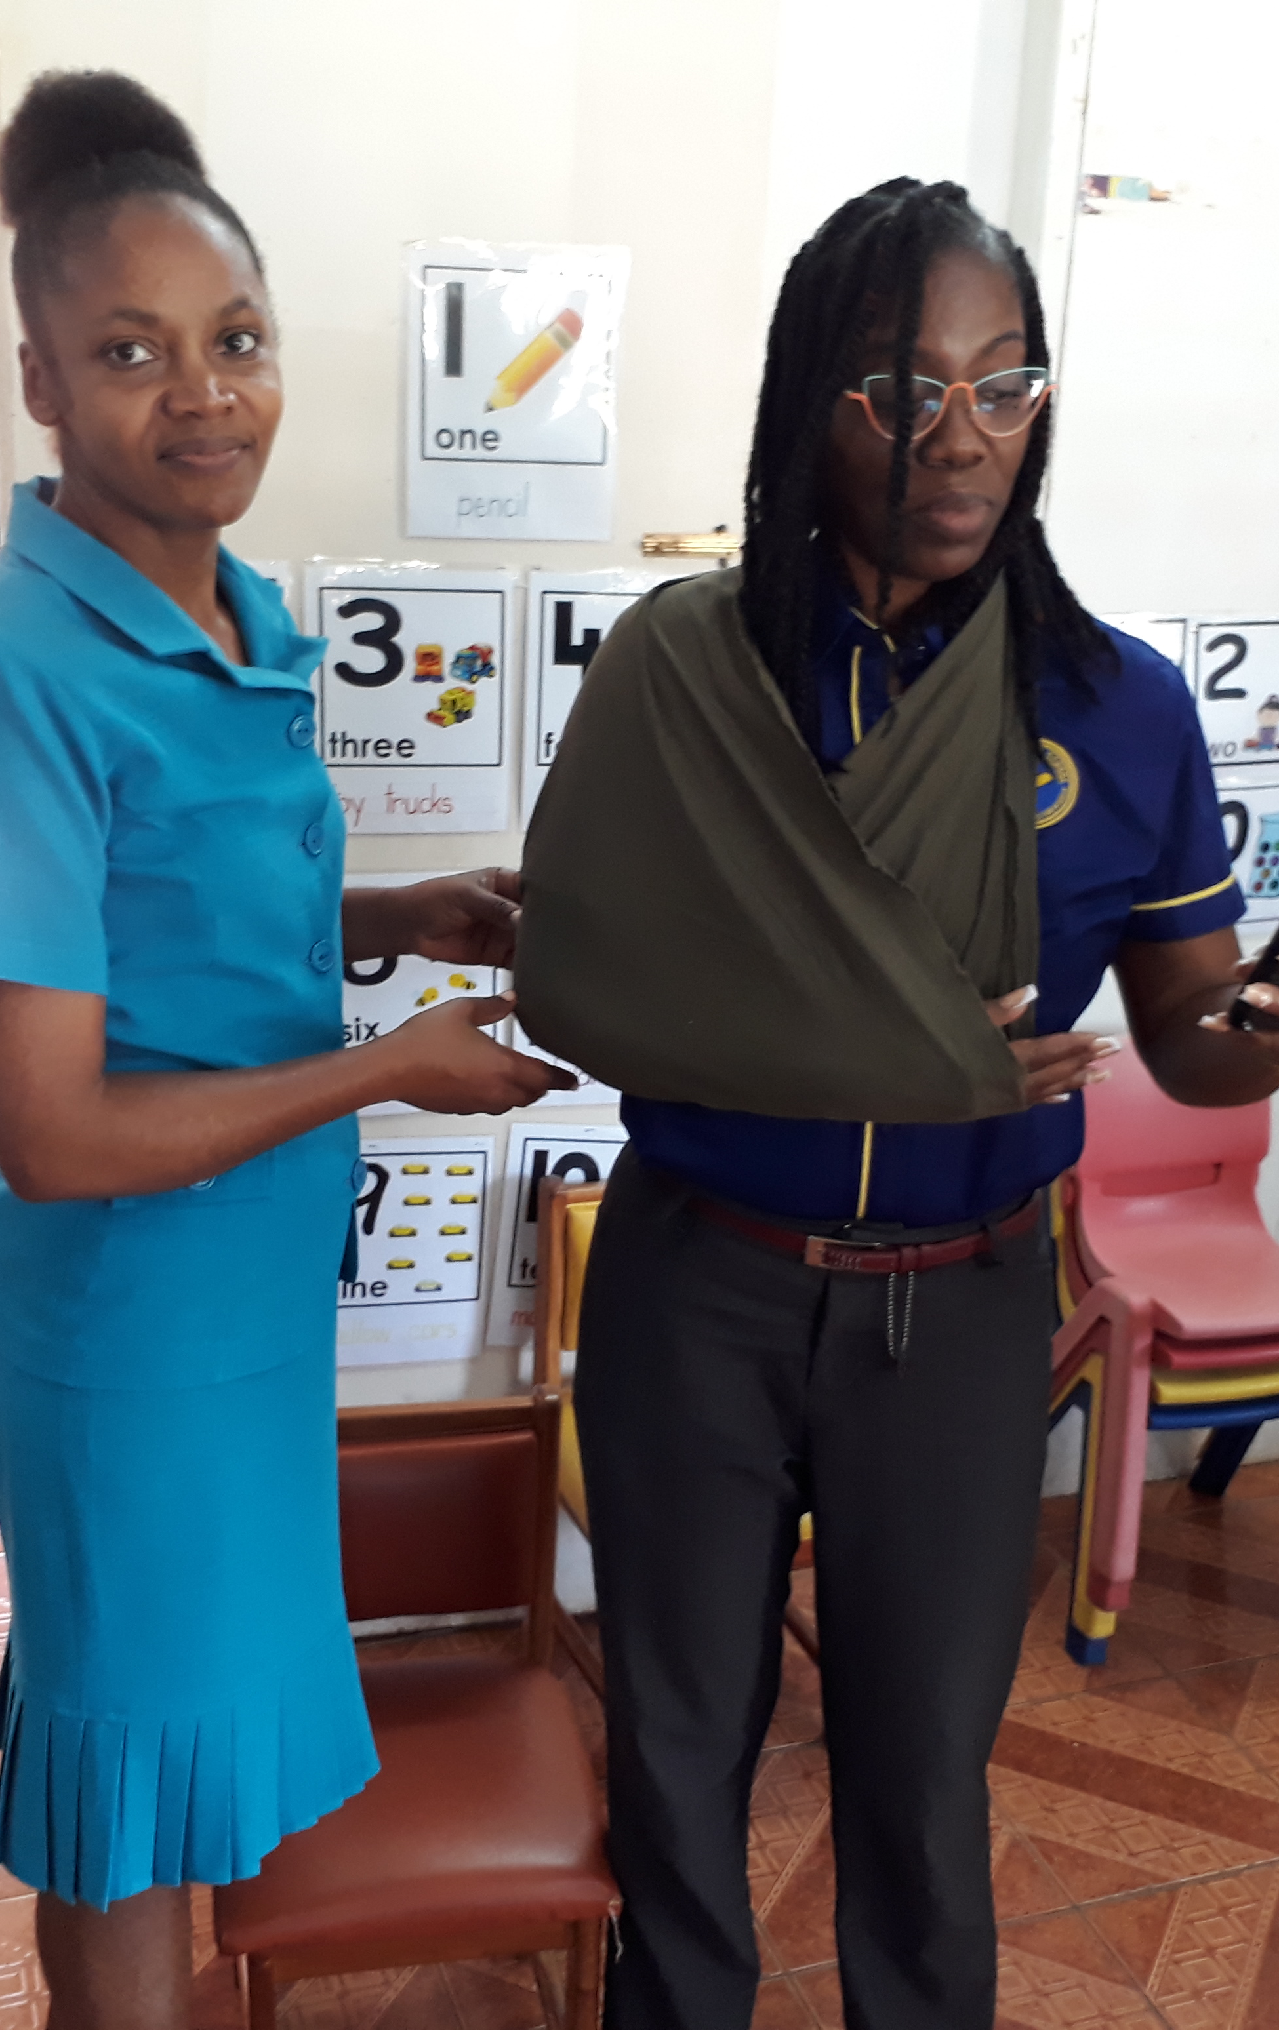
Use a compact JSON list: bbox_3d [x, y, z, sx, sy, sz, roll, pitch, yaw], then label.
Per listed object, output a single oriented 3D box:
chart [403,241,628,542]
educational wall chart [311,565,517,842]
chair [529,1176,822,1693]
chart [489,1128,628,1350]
[{"bbox_3d":[-0.129,-0.645,2.199,0.226,0.293,0.008,-3,18,-16],"label":"chart"},{"bbox_3d":[-0.244,-0.335,2.264,0.222,0.289,0.008,-2,18,-16],"label":"educational wall chart"},{"bbox_3d":[0.073,0.520,2.394,0.315,0.640,0.380,-5,19,-24],"label":"chair"},{"bbox_3d":[-0.057,0.268,2.516,0.223,0.287,0.008,2,17,-17],"label":"chart"}]

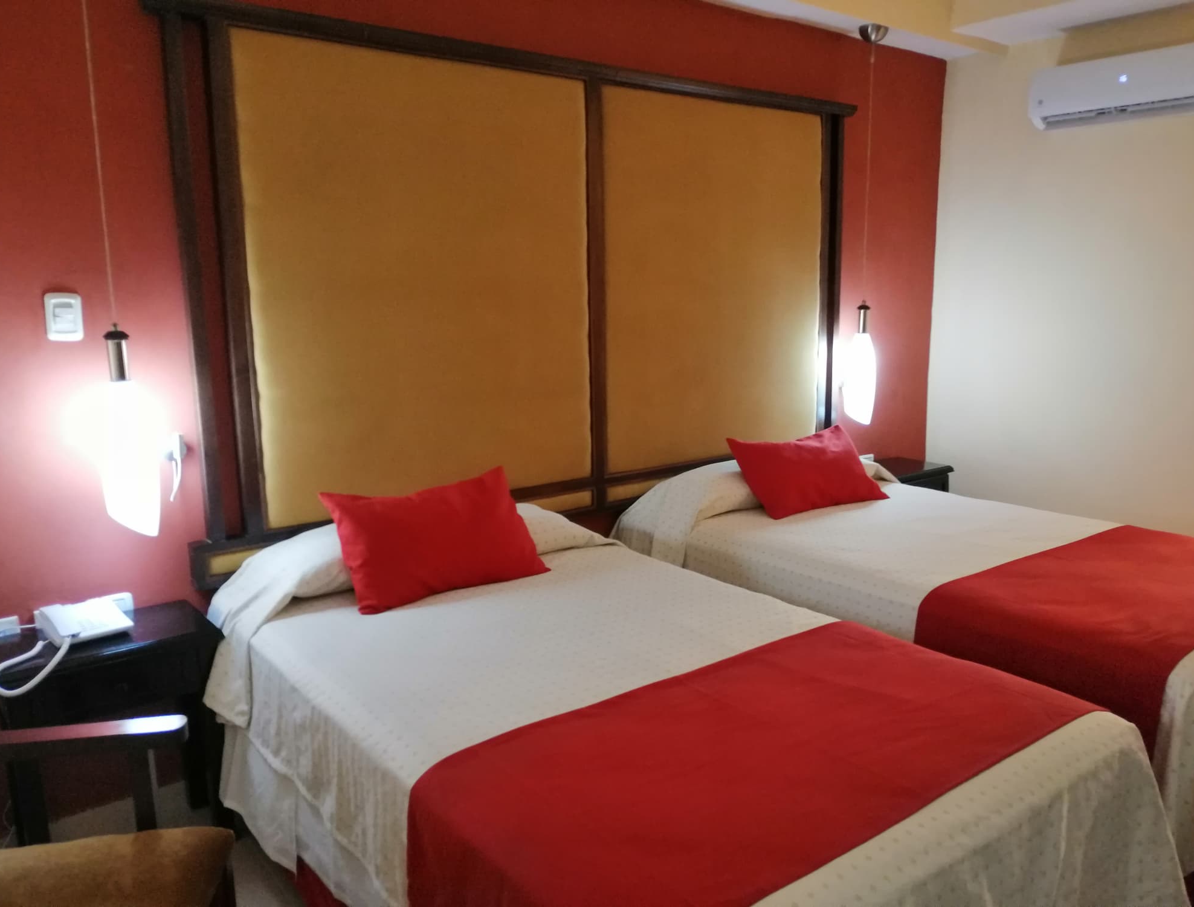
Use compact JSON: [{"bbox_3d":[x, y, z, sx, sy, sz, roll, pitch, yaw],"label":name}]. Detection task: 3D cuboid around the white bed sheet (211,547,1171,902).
[{"bbox_3d":[0.059,0.737,2.325,1.420,0.500,2.000,-8,12,-36],"label":"white bed sheet"}]

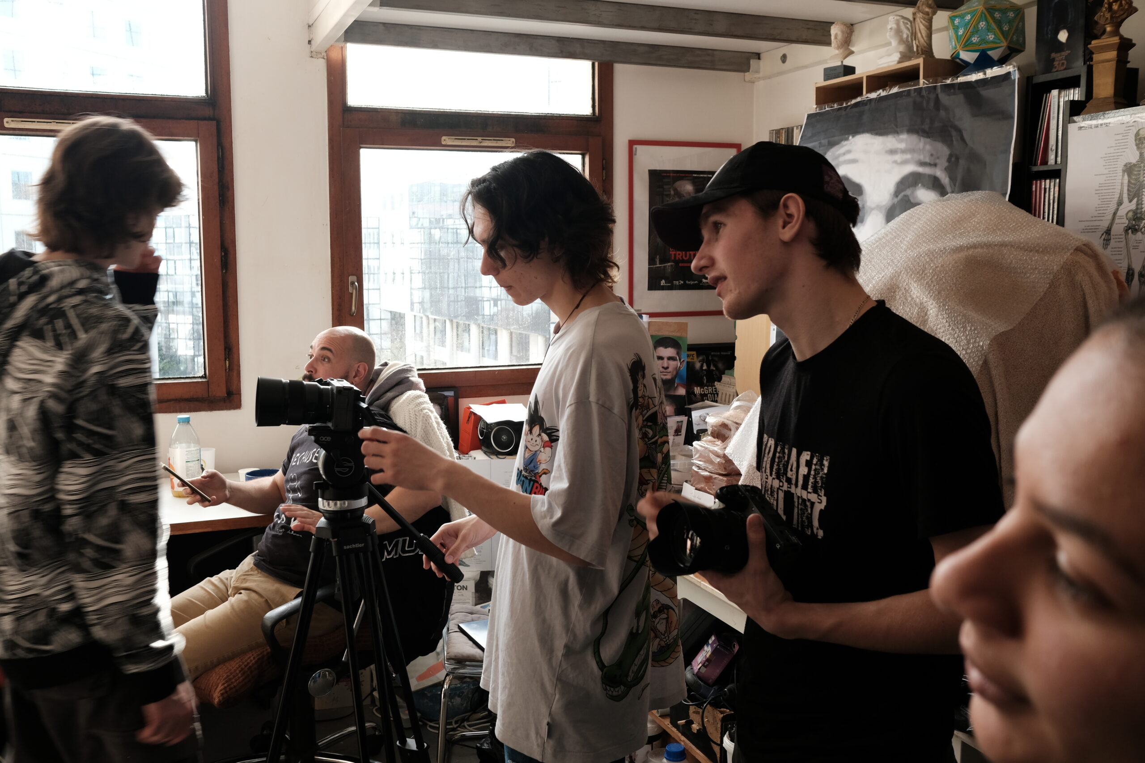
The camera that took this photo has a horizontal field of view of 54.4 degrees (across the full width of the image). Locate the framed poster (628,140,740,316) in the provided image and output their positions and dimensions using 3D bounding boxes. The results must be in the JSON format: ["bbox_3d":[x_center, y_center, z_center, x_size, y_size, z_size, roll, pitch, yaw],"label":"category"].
[{"bbox_3d":[0.473,-0.627,4.602,0.524,0.713,0.025,-3,7,-23],"label":"framed poster"}]

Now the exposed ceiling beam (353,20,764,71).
[{"bbox_3d":[-0.041,-1.268,4.249,1.712,0.088,0.078,-3,7,-23],"label":"exposed ceiling beam"}]

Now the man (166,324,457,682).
[{"bbox_3d":[-0.849,0.499,3.179,0.900,1.270,0.630,-5,8,-38],"label":"man"}]

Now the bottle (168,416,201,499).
[{"bbox_3d":[-1.268,0.240,3.634,0.103,0.264,0.103,-3,7,-23],"label":"bottle"}]

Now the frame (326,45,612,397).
[{"bbox_3d":[-0.364,-0.601,4.282,1.131,1.323,0.080,-3,7,-23],"label":"frame"}]

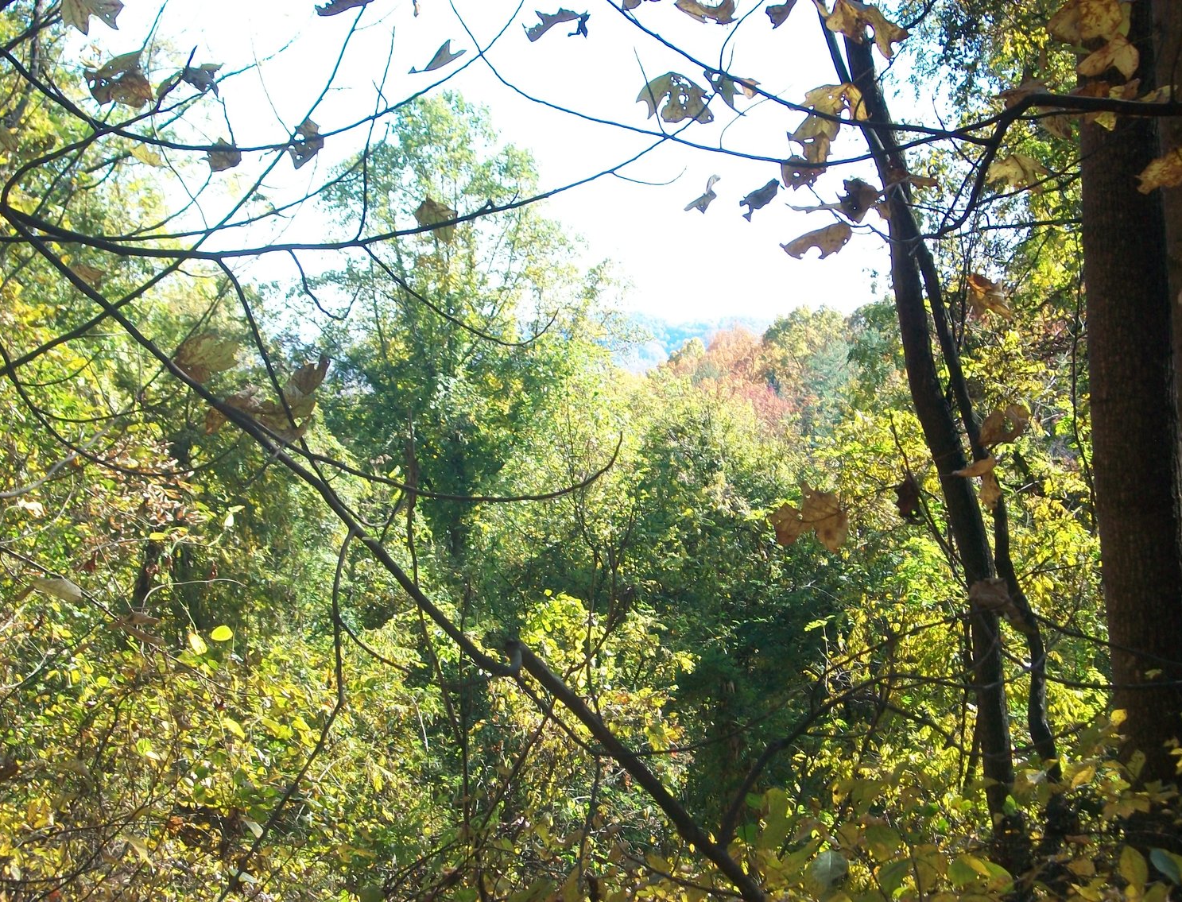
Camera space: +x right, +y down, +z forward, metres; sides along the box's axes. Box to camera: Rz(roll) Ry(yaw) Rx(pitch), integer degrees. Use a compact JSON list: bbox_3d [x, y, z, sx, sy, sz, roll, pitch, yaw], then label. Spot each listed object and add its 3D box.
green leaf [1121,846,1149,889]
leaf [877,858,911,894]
[{"bbox_3d":[0.758,0.582,3.200,0.038,0.066,0.016,-13,1,-3],"label":"green leaf"},{"bbox_3d":[0.423,0.593,3.200,0.049,0.051,0.020,0,1,0],"label":"leaf"}]

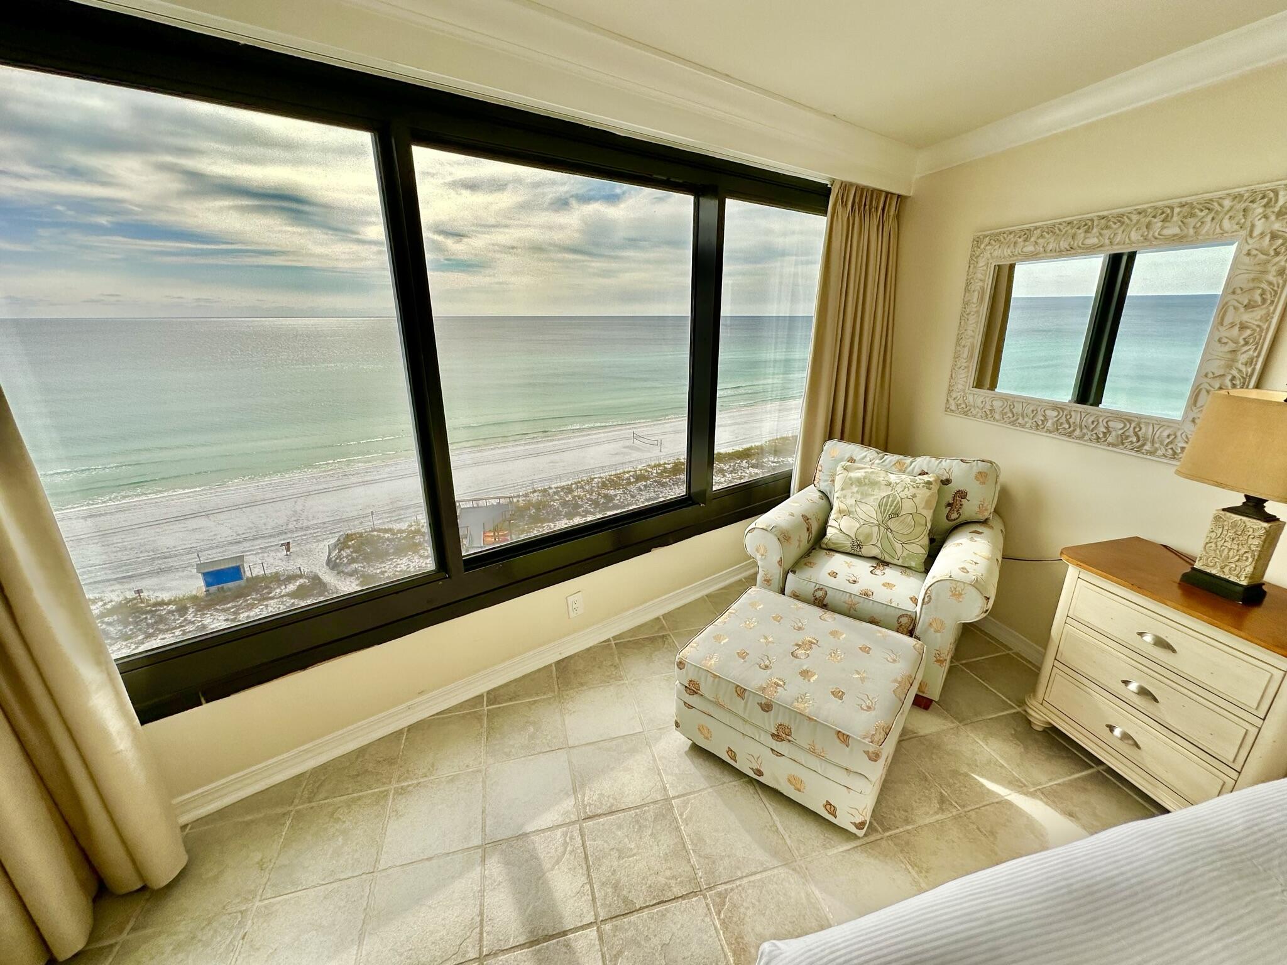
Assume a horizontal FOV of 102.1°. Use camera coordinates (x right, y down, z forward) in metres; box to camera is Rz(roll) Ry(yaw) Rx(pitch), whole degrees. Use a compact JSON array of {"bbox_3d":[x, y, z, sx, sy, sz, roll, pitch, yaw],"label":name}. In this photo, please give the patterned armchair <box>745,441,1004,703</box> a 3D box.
[{"bbox_3d":[1.169,0.339,2.609,1.030,0.921,0.862,14,23,37],"label":"patterned armchair"}]

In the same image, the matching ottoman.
[{"bbox_3d":[0.593,0.809,1.997,0.715,0.402,0.635,13,22,35],"label":"matching ottoman"}]

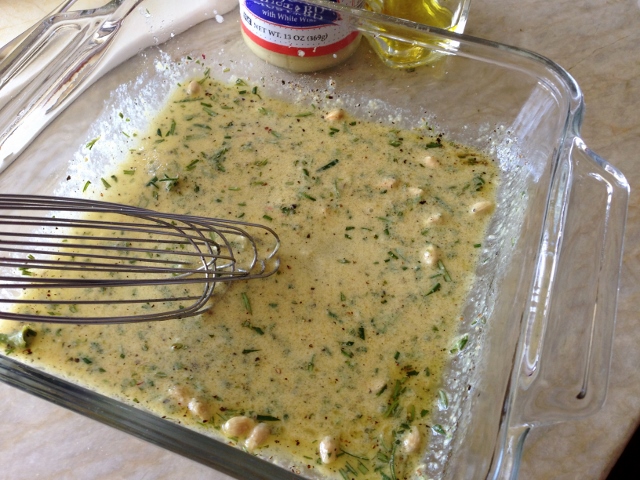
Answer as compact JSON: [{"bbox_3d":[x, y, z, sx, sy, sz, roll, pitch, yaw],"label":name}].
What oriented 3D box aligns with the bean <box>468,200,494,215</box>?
[{"bbox_3d":[0.076,-0.015,0.287,0.013,0.007,0.008,-21,58,-15],"label":"bean"}]

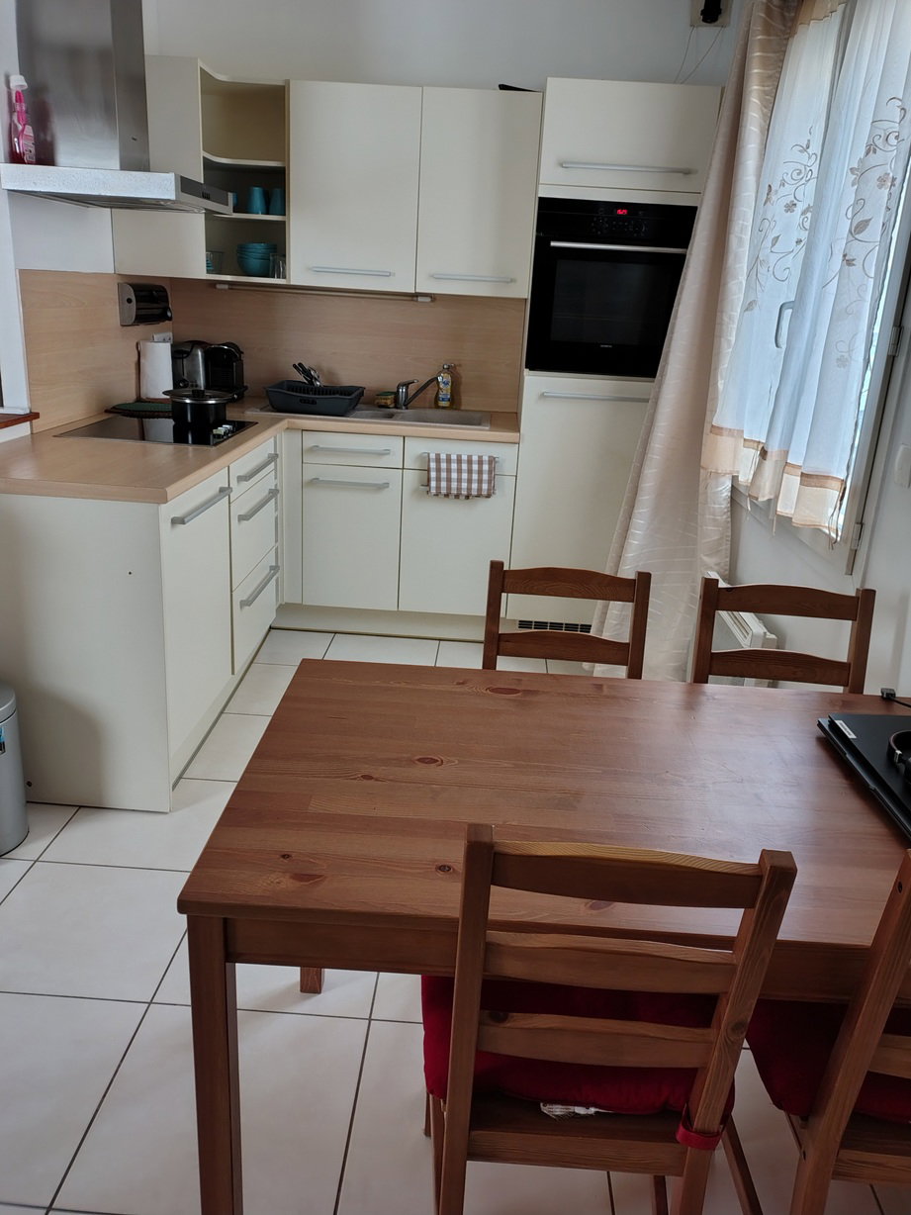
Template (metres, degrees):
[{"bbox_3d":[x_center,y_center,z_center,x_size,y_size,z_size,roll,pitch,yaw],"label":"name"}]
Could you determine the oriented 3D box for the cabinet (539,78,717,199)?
[{"bbox_3d":[0.620,-1.735,3.352,0.597,0.359,0.570,4,19,1],"label":"cabinet"}]

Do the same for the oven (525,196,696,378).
[{"bbox_3d":[0.594,-1.260,3.504,0.595,0.601,0.555,4,19,1],"label":"oven"}]

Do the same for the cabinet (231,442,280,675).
[{"bbox_3d":[-1.010,-0.226,3.147,0.591,0.729,0.579,4,19,1],"label":"cabinet"}]

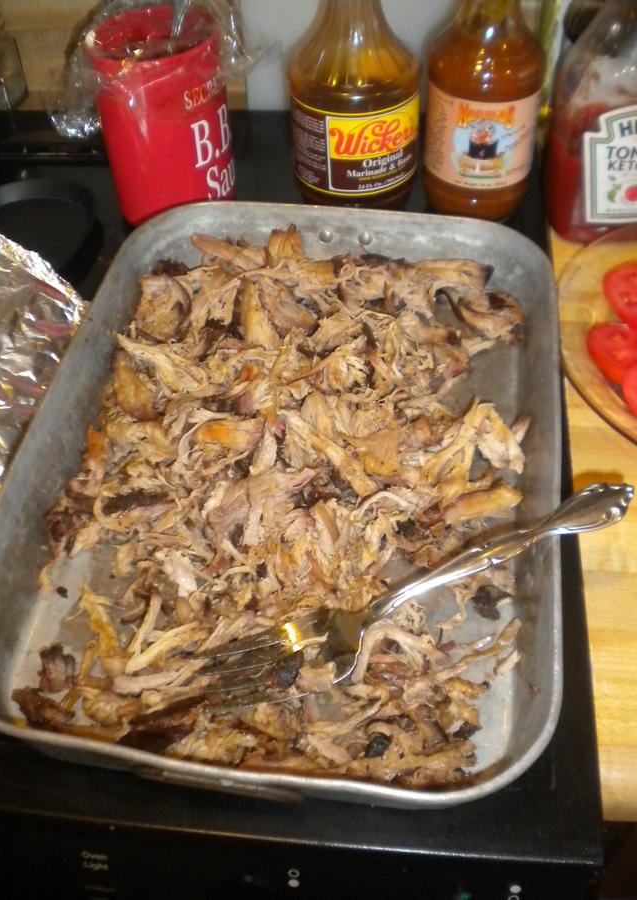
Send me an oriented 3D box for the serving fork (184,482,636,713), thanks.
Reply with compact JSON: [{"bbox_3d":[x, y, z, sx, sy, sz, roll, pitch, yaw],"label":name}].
[{"bbox_3d":[0.043,0.060,0.376,0.192,0.024,0.036,-25,48,1],"label":"serving fork"}]

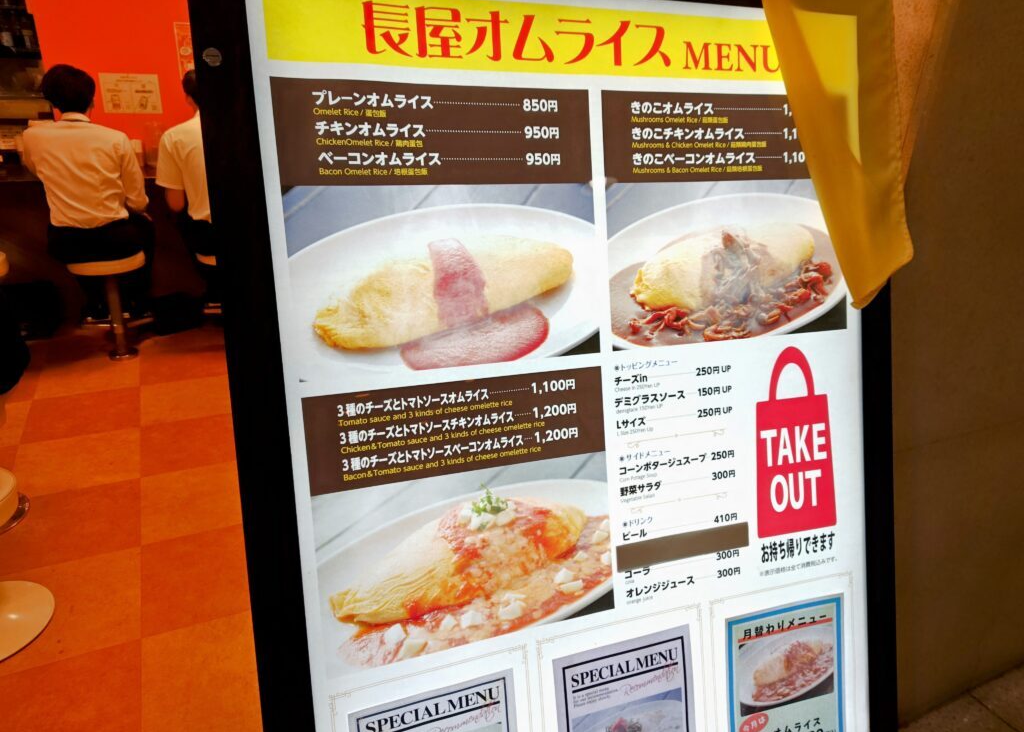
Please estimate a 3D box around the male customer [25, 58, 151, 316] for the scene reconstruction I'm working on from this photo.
[{"bbox_3d":[-2.171,-0.818,3.542,0.540,1.380,0.630,-8,26,-26],"label":"male customer"}]

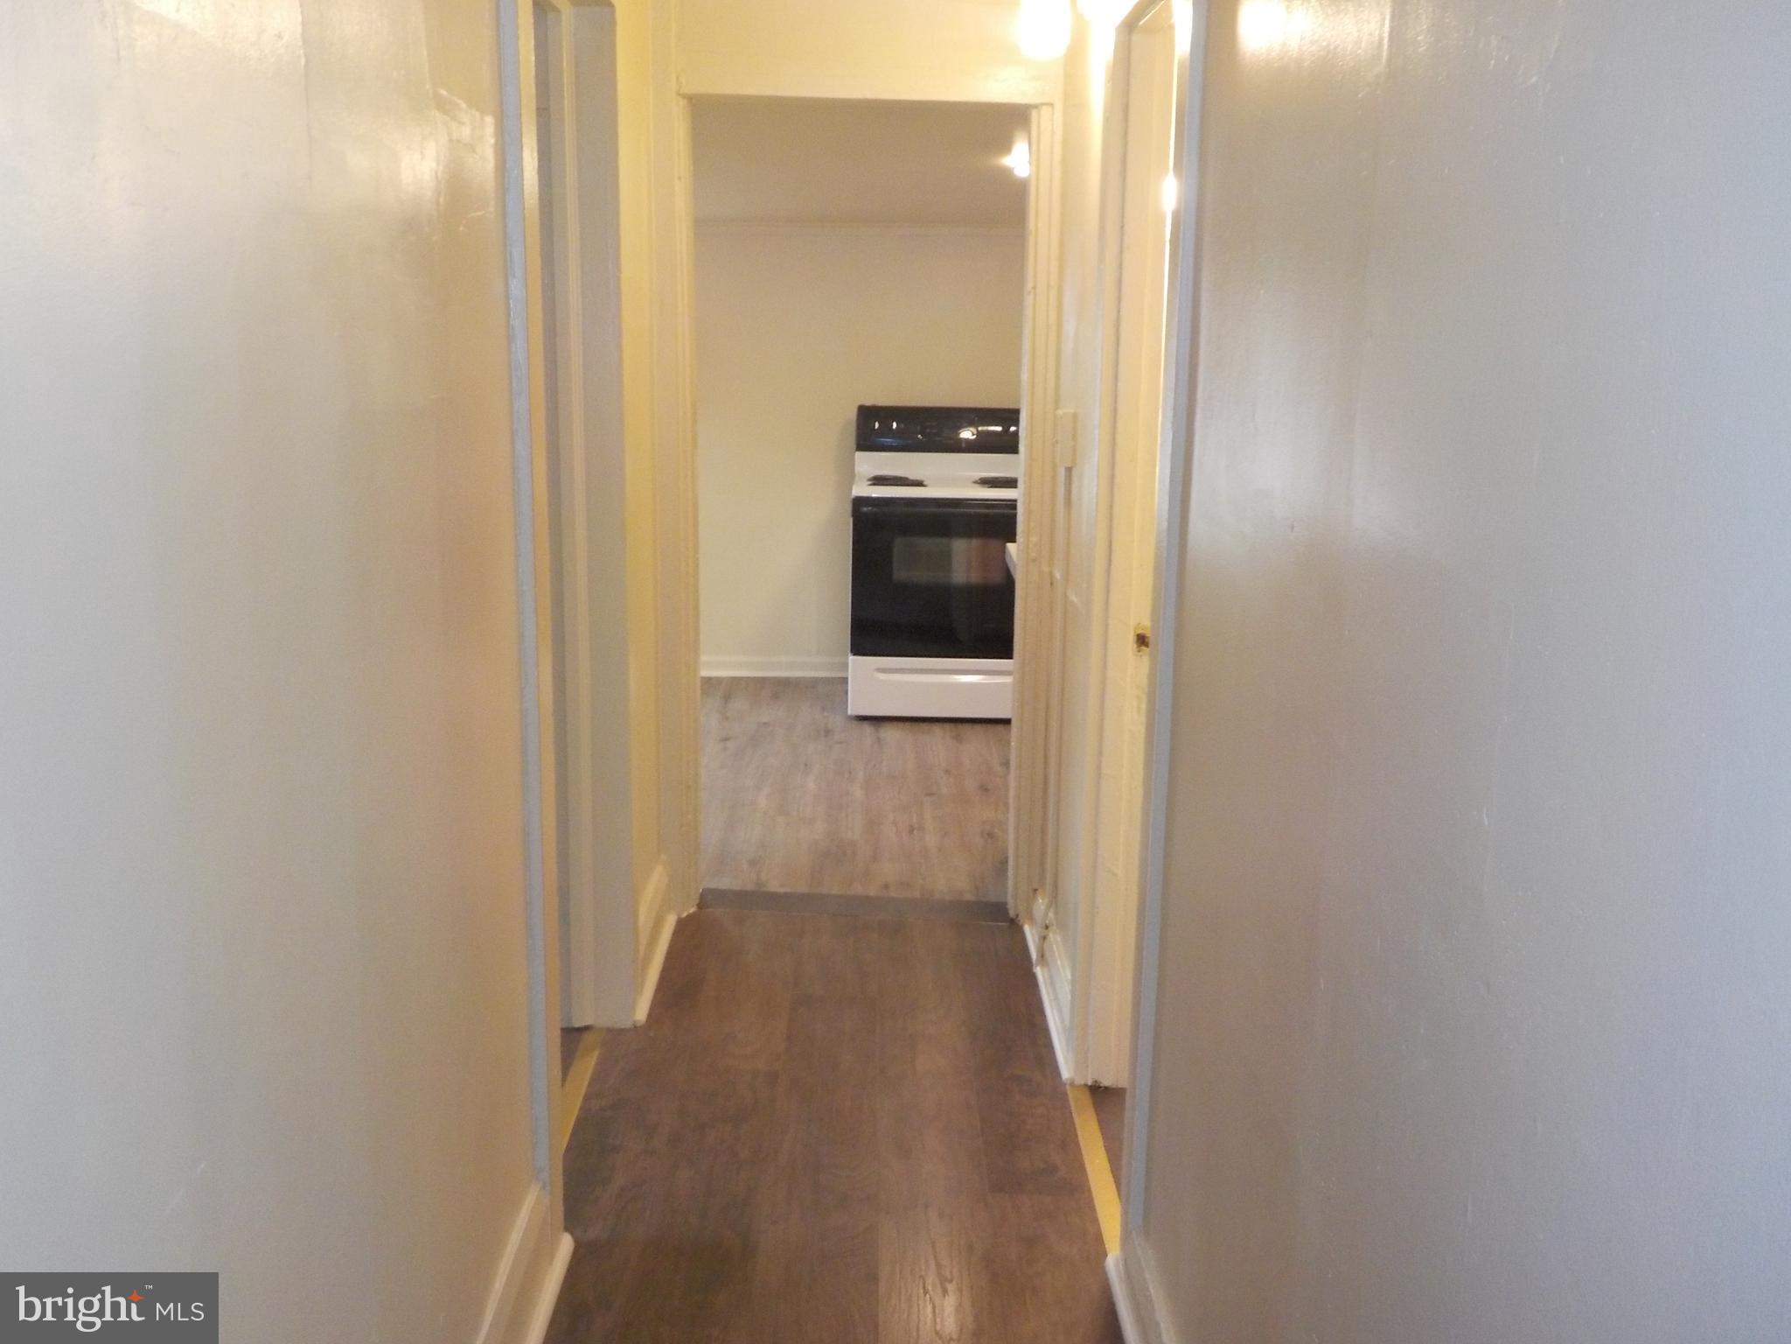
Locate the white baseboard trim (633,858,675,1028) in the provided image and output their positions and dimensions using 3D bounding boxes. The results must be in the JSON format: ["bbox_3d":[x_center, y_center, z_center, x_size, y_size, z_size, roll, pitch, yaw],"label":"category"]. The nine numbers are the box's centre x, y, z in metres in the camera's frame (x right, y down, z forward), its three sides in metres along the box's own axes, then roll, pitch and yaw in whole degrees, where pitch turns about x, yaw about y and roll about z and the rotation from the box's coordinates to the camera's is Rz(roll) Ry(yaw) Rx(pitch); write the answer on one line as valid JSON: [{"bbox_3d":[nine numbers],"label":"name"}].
[{"bbox_3d":[-0.584,0.636,3.741,0.046,0.153,0.640,1,13,-1],"label":"white baseboard trim"}]

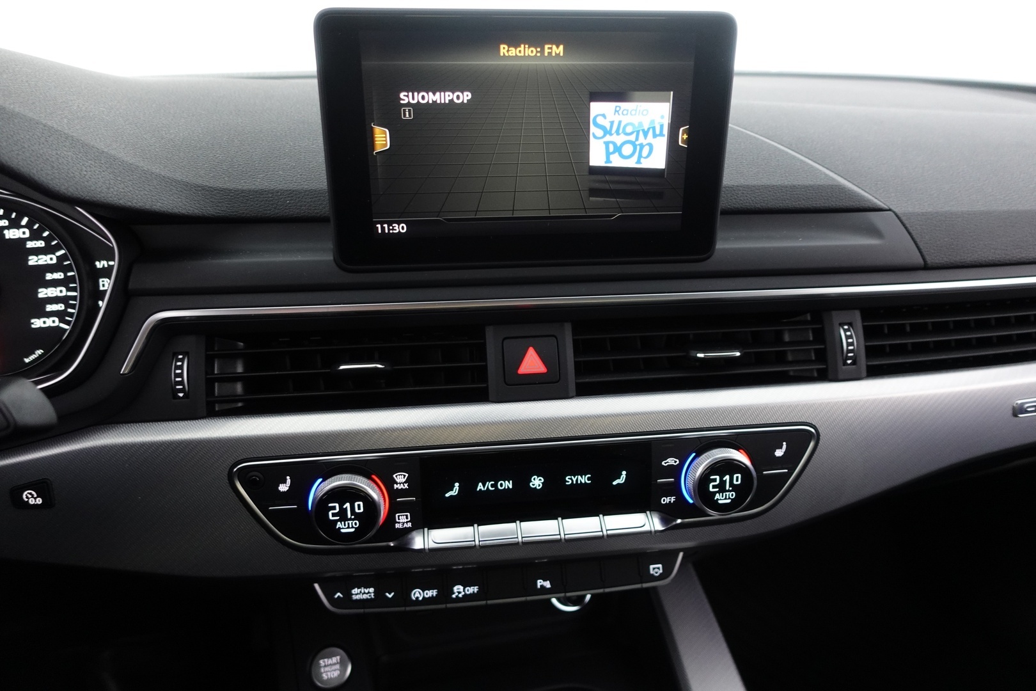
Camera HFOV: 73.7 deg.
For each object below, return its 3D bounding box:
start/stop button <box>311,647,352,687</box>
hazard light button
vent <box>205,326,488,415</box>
[{"bbox_3d":[-0.119,0.205,0.439,0.027,0.008,0.027,-4,66,-17],"label":"start/stop button"},{"bbox_3d":[0.007,0.008,0.364,0.029,0.025,0.008,-2,-7,-7],"label":"hazard light button"},{"bbox_3d":[-0.086,0.013,0.359,0.139,0.041,0.030,-2,-6,-10],"label":"vent"}]

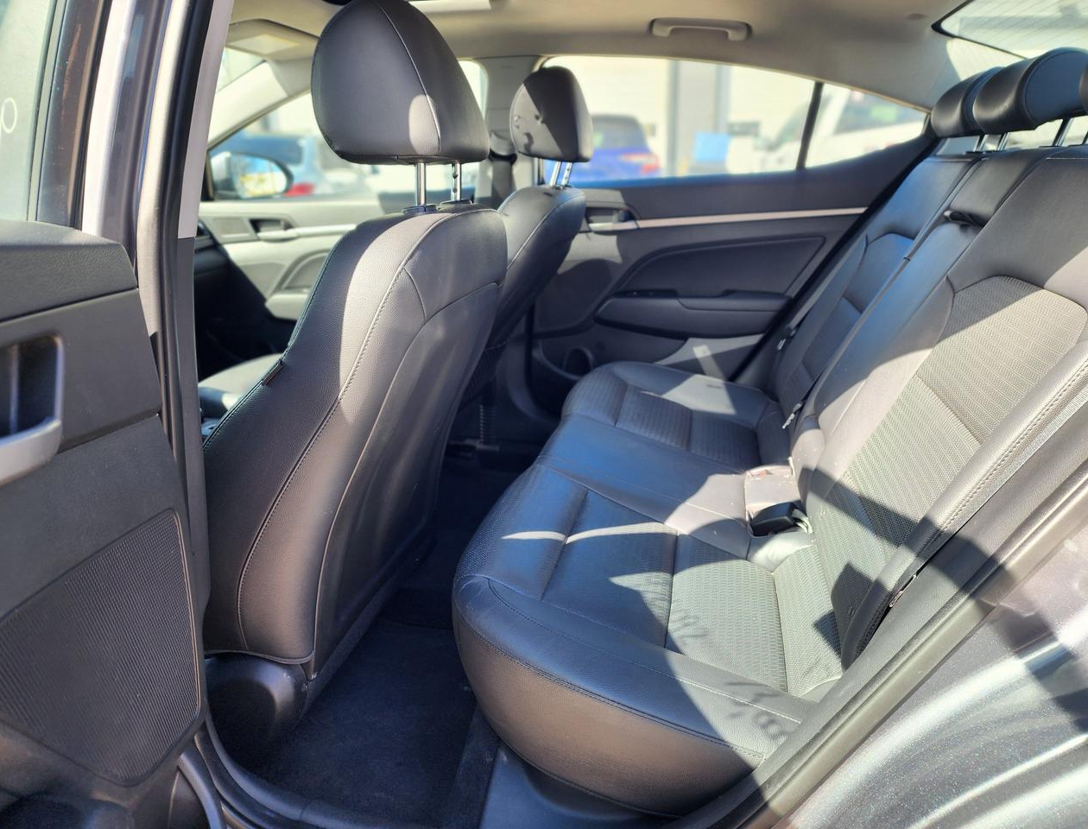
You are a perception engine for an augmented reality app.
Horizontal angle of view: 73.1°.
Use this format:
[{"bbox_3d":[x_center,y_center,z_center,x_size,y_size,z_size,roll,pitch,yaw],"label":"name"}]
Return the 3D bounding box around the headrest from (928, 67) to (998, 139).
[{"bbox_3d":[0.815,-0.576,1.363,0.135,0.135,0.250,10,21,10],"label":"headrest"}]

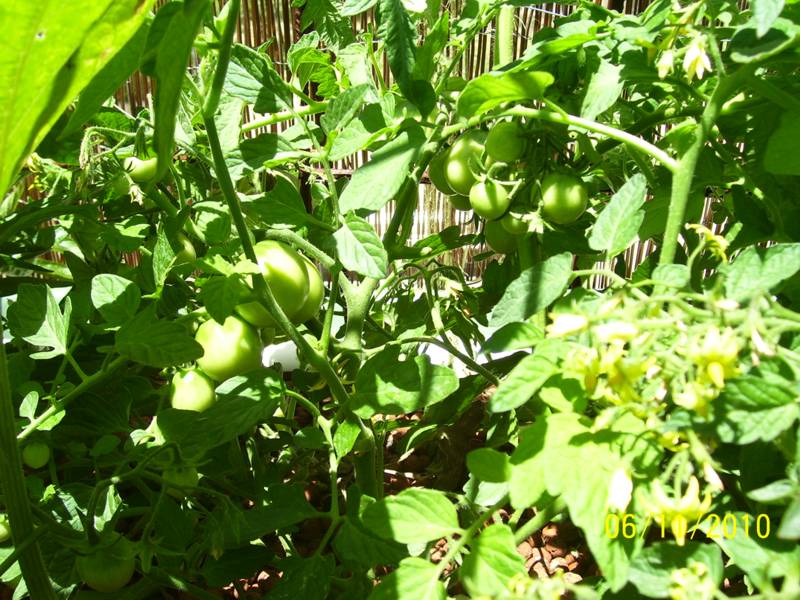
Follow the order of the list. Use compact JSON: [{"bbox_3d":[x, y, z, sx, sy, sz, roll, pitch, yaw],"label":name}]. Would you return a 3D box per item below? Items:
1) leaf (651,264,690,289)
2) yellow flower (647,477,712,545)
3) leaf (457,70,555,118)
[{"bbox_3d":[0.153,-0.013,0.550,0.022,0.006,0.016,2,53,1],"label":"leaf"},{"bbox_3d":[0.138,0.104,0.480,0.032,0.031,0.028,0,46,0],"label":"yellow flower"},{"bbox_3d":[0.082,-0.159,0.750,0.076,0.018,0.050,-11,52,-5],"label":"leaf"}]

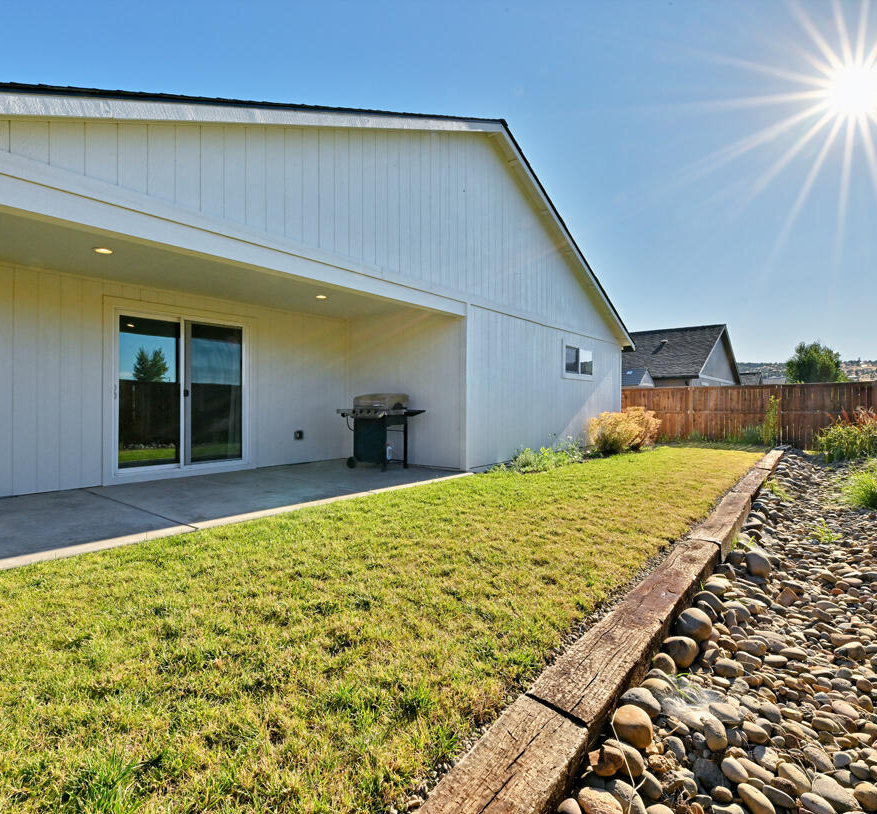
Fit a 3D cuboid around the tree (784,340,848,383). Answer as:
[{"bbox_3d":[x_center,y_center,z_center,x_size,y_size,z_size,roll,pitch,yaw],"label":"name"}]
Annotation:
[{"bbox_3d":[25.476,-1.616,32.000,3.700,5.732,3.700,0,0,0],"label":"tree"}]

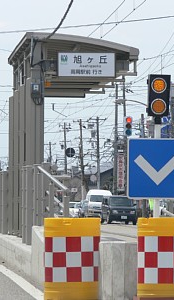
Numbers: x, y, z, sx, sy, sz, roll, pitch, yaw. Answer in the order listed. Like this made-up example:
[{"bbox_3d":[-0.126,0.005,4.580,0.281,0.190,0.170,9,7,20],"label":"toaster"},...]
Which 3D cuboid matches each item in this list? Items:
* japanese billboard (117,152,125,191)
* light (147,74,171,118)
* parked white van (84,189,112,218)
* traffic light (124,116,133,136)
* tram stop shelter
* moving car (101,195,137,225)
[{"bbox_3d":[2.251,1.459,155.000,0.470,2.450,0.180,0,-1,-4],"label":"japanese billboard"},{"bbox_3d":[0.754,-0.562,24.650,0.235,0.435,0.170,0,-1,-4],"label":"light"},{"bbox_3d":[0.864,4.082,174.393,1.720,2.150,4.800,0,-1,-4],"label":"parked white van"},{"bbox_3d":[2.399,-1.345,135.000,0.400,1.100,0.350,0,-1,-4],"label":"traffic light"},{"bbox_3d":[-0.304,-0.105,39.490,1.750,3.200,6.800,0,-1,-4],"label":"tram stop shelter"},{"bbox_3d":[2.184,3.934,154.343,1.770,1.820,4.600,0,-1,-4],"label":"moving car"}]

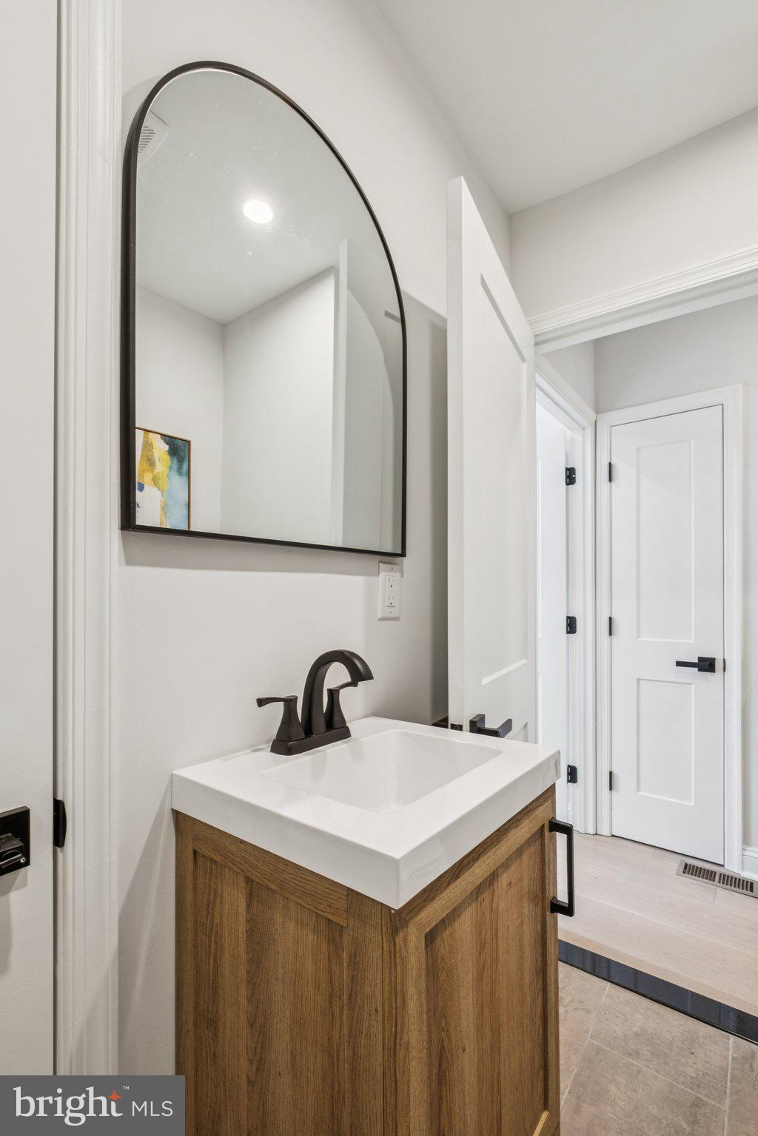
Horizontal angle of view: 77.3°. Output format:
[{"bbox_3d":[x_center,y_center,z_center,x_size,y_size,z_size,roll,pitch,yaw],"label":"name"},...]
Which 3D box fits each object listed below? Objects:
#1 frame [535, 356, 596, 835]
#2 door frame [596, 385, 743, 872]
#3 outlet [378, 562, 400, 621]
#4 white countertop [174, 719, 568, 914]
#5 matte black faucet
[{"bbox_3d":[0.797,0.255,2.119,0.121,2.116,0.889,-1,-2,38],"label":"frame"},{"bbox_3d":[1.378,0.263,2.288,0.611,2.116,0.091,-1,-2,38],"label":"door frame"},{"bbox_3d":[0.025,0.059,1.192,0.012,0.131,0.084,-1,-2,38],"label":"outlet"},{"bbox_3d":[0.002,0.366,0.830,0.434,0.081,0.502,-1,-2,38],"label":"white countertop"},{"bbox_3d":[-0.082,0.239,0.899,0.162,0.178,0.258,-1,-2,38],"label":"matte black faucet"}]

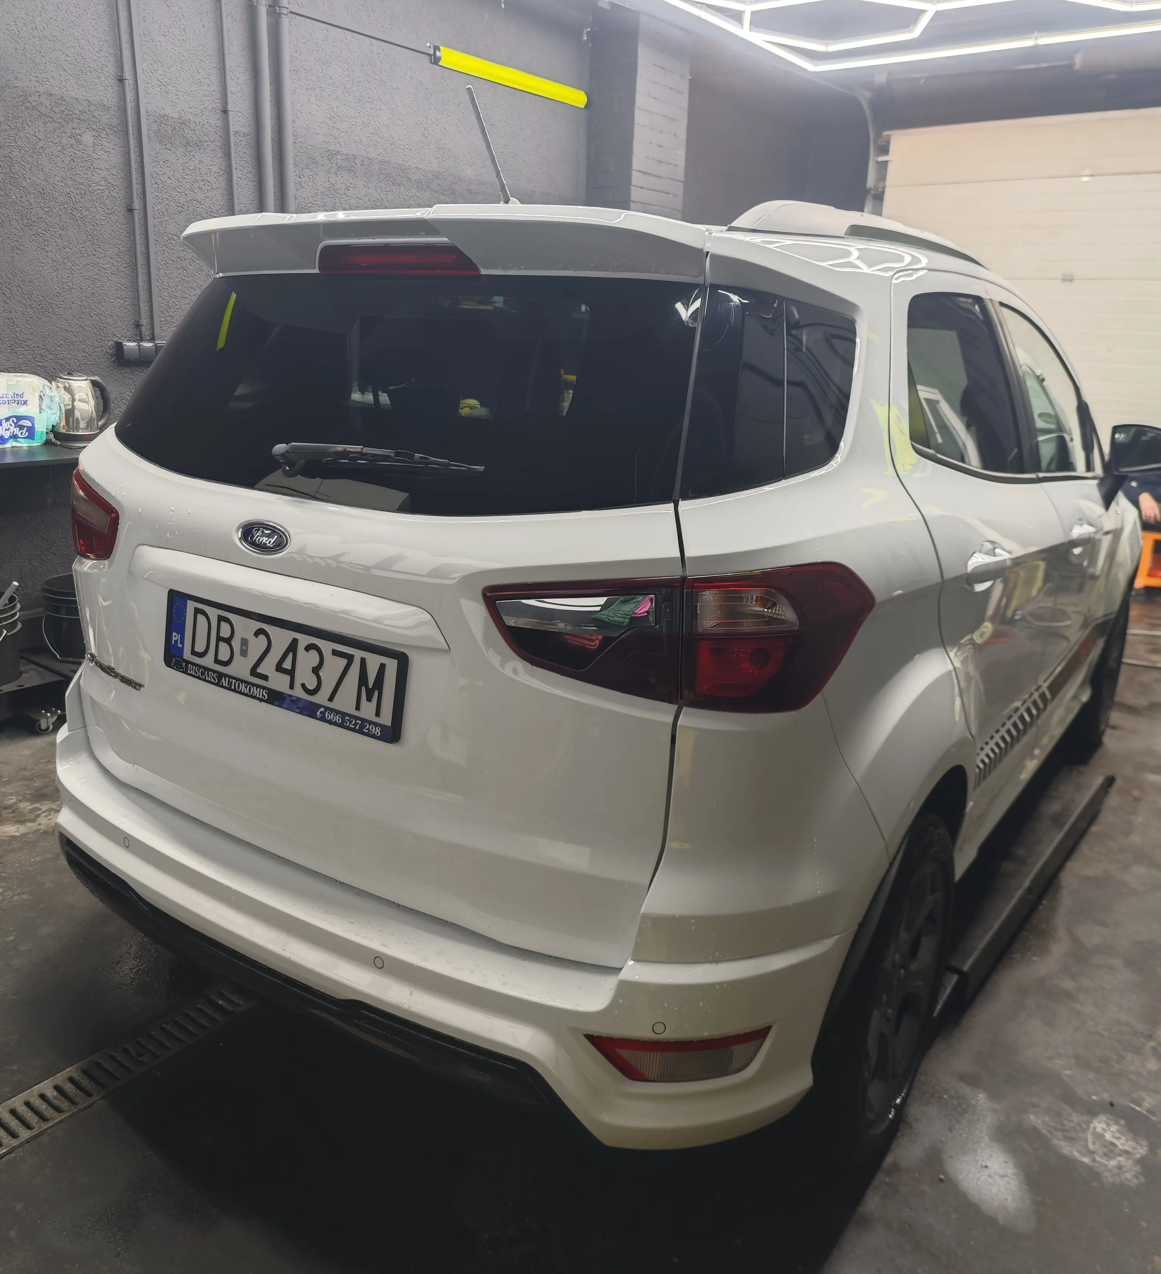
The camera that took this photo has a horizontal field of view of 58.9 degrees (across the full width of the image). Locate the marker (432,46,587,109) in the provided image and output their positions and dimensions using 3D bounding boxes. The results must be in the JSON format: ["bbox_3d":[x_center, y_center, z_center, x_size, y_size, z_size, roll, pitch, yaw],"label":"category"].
[{"bbox_3d":[-0.320,-2.764,5.098,0.085,0.085,1.080,15,20,39],"label":"marker"}]

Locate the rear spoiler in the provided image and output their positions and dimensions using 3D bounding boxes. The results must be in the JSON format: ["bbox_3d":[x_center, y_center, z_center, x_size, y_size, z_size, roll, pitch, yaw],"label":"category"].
[{"bbox_3d":[-0.252,-0.643,1.669,1.100,0.130,0.200,13,19,32],"label":"rear spoiler"}]

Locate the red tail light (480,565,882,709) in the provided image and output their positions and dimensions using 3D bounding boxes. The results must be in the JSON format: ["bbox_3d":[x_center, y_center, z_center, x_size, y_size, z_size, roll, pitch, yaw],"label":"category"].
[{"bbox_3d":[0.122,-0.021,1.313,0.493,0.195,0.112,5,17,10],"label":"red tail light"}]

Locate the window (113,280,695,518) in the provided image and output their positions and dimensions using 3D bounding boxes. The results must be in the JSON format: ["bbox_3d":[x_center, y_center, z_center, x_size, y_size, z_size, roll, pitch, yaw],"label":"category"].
[{"bbox_3d":[-0.350,-0.380,1.606,1.190,0.410,0.090,13,-15,32],"label":"window"}]

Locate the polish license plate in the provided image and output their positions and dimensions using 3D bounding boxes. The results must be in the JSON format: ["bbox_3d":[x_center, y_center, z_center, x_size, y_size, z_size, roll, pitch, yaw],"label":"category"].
[{"bbox_3d":[-0.466,0.036,1.570,0.530,0.131,0.020,13,10,32],"label":"polish license plate"}]

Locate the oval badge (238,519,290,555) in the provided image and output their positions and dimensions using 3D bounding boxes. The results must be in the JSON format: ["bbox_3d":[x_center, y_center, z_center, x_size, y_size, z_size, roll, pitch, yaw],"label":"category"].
[{"bbox_3d":[-0.465,-0.146,1.507,0.115,0.049,0.012,13,7,32],"label":"oval badge"}]

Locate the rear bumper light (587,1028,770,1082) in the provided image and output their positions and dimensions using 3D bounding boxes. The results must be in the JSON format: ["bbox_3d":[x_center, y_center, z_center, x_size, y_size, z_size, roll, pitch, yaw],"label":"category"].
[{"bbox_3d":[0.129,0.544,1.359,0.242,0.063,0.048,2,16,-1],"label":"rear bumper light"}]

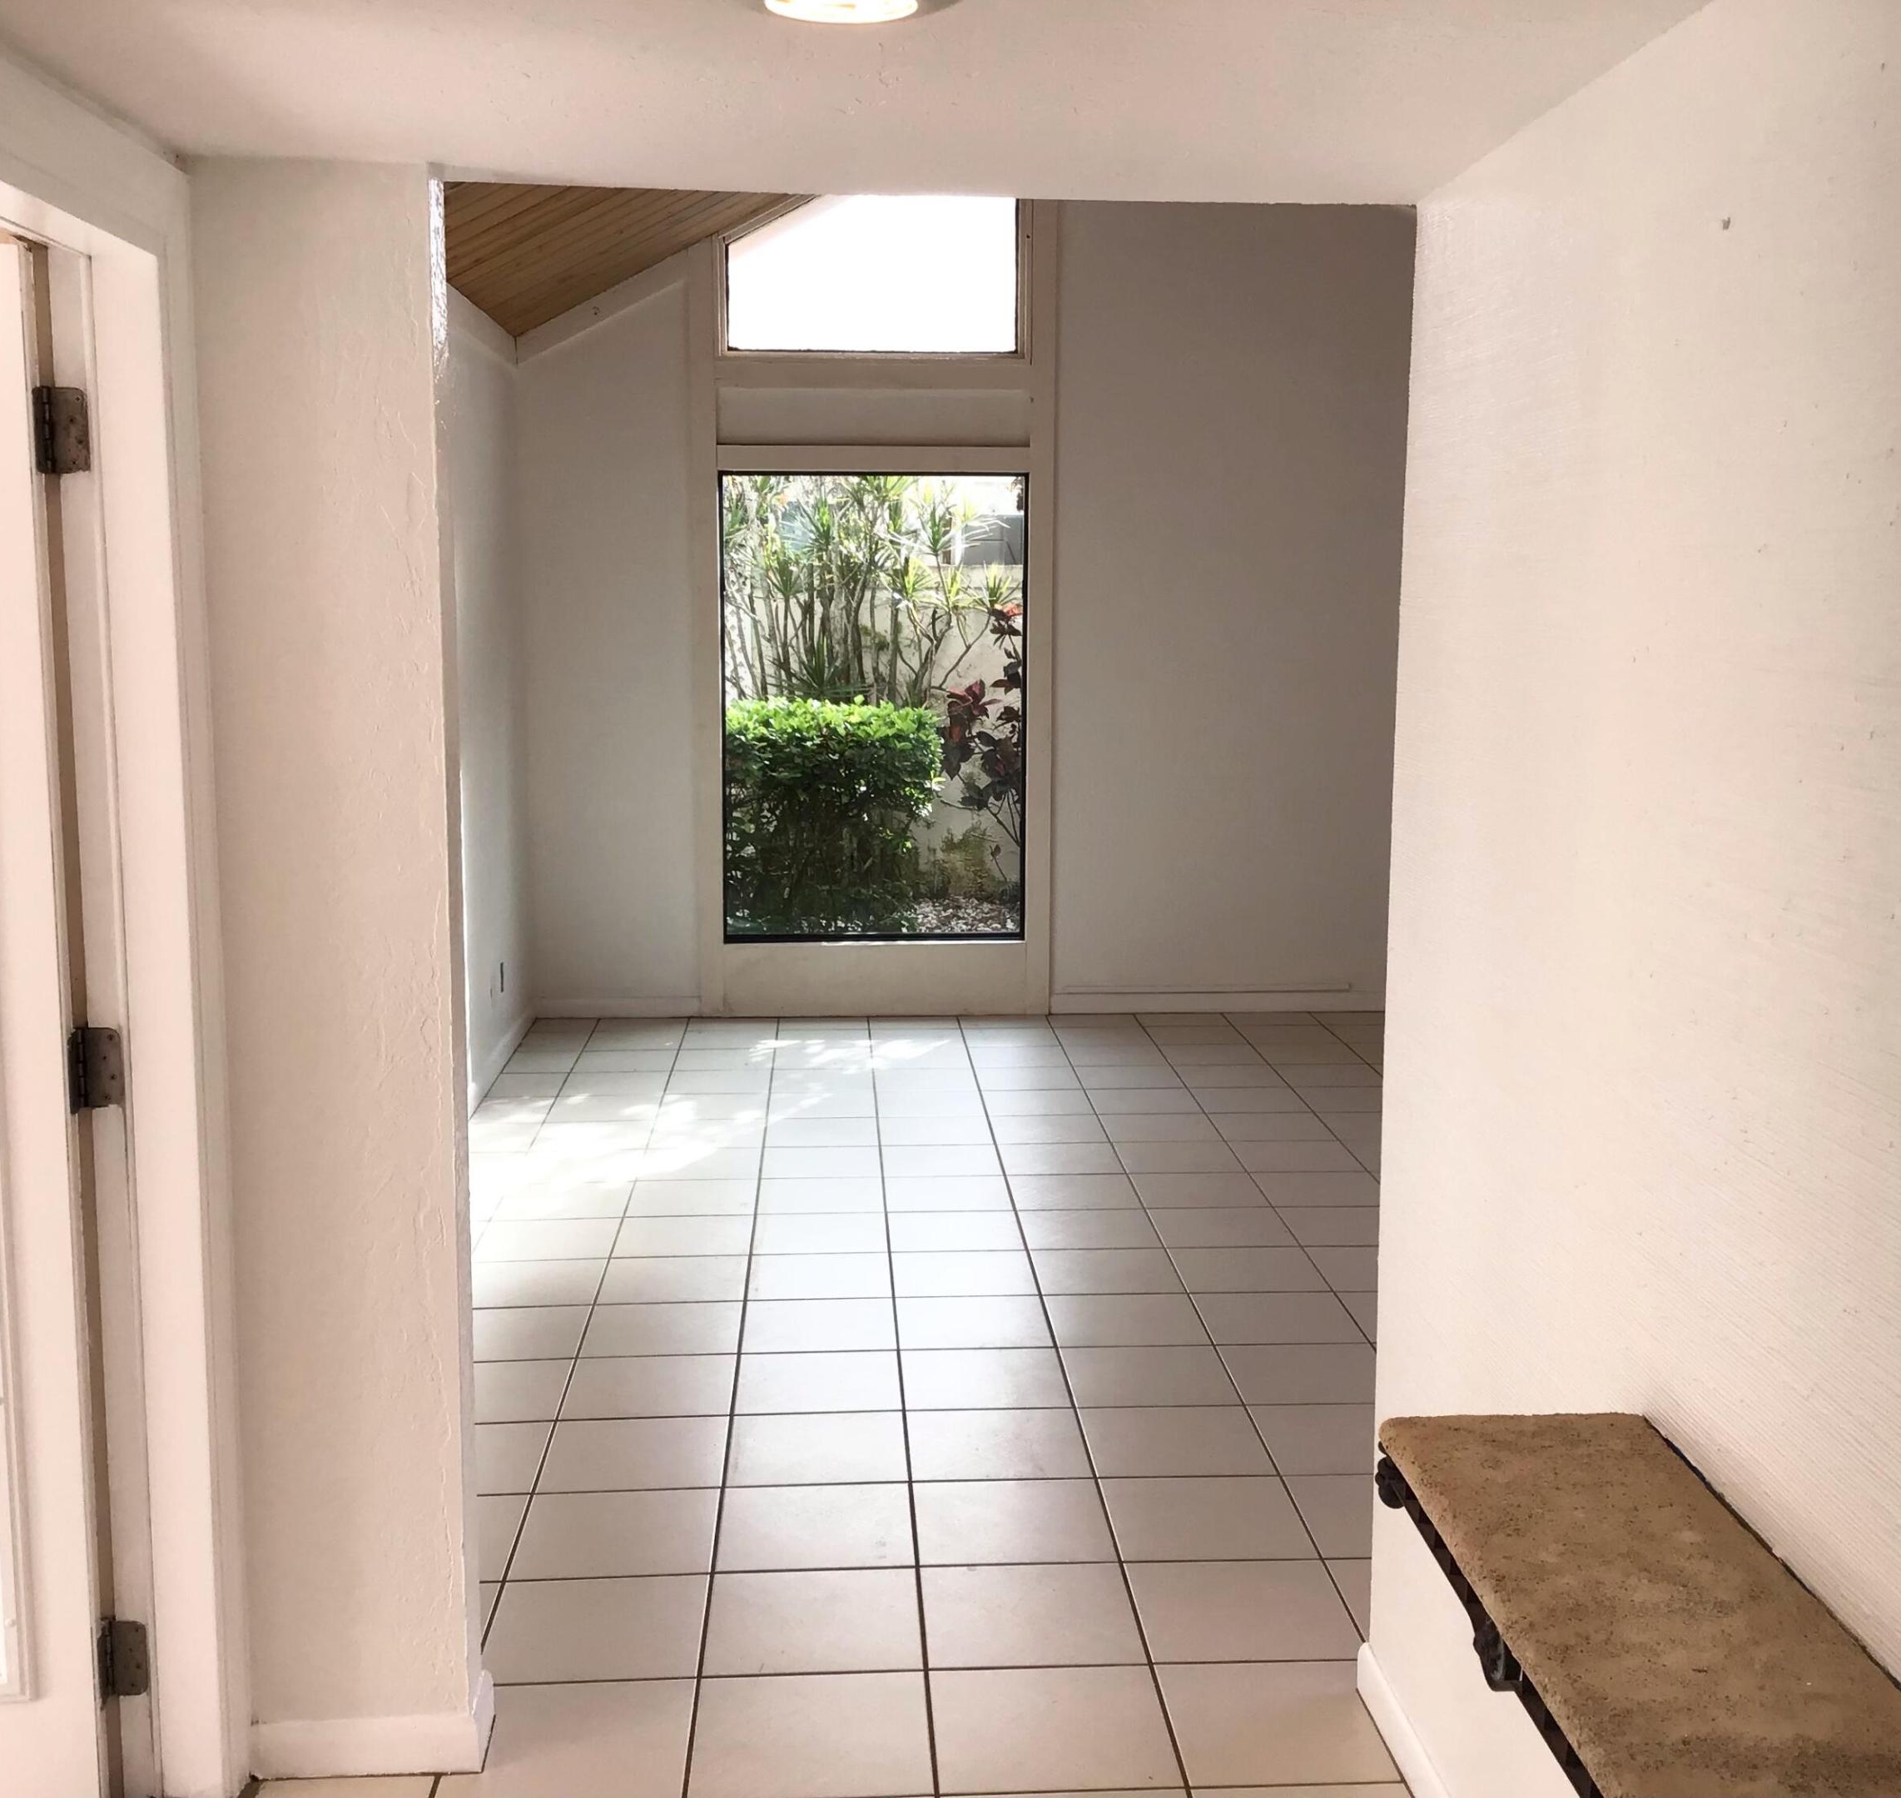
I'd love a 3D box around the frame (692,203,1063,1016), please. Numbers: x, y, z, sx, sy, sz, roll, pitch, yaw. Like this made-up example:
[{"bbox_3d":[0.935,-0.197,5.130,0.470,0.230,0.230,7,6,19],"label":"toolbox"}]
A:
[{"bbox_3d":[-0.284,-1.155,8.111,1.355,3.238,0.120,0,8,-3],"label":"frame"}]

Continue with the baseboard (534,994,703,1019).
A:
[{"bbox_3d":[-1.272,0.420,8.237,0.635,0.082,0.017,0,8,-3],"label":"baseboard"}]

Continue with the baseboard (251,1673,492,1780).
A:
[{"bbox_3d":[-0.804,1.155,3.026,0.309,0.087,0.151,0,8,-3],"label":"baseboard"}]

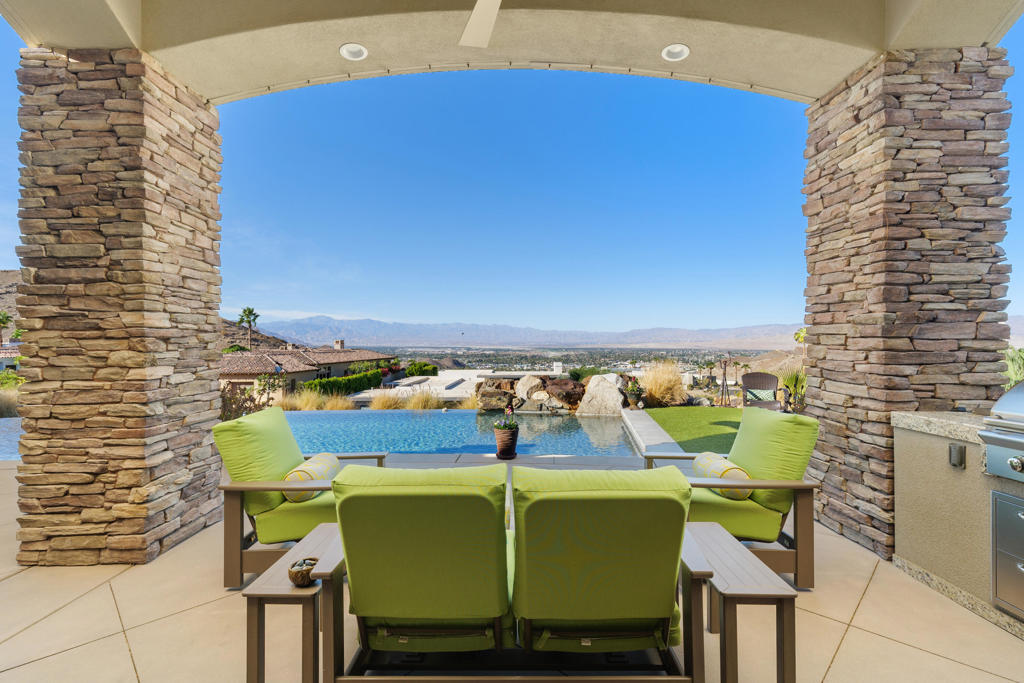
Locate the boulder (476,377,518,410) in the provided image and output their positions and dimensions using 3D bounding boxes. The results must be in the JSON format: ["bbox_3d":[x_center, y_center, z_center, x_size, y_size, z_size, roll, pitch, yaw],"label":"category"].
[{"bbox_3d":[-0.310,1.130,9.900,0.900,0.730,0.700,0,0,0],"label":"boulder"}]

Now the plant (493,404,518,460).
[{"bbox_3d":[-0.070,1.080,5.450,0.300,0.660,0.300,0,0,0],"label":"plant"}]

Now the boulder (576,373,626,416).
[{"bbox_3d":[1.850,1.070,9.400,1.000,0.880,0.750,0,0,0],"label":"boulder"}]

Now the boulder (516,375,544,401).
[{"bbox_3d":[0.410,1.010,10.000,0.610,0.570,0.500,0,0,0],"label":"boulder"}]

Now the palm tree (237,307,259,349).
[{"bbox_3d":[-40.700,-1.400,70.000,3.400,8.000,3.400,0,0,0],"label":"palm tree"}]

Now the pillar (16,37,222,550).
[{"bbox_3d":[-2.720,-0.230,3.220,0.850,3.260,0.700,0,0,0],"label":"pillar"}]

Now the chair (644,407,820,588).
[{"bbox_3d":[1.400,0.955,2.980,0.870,0.890,0.780,0,0,3],"label":"chair"}]

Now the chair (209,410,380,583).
[{"bbox_3d":[-1.360,0.955,2.980,0.870,0.890,0.780,0,0,-2],"label":"chair"}]

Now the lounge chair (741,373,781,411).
[{"bbox_3d":[4.050,0.960,7.400,0.660,0.880,0.680,0,0,22],"label":"lounge chair"}]

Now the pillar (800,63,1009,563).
[{"bbox_3d":[2.780,-0.240,3.260,0.850,3.260,0.700,0,0,0],"label":"pillar"}]

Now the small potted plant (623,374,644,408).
[{"bbox_3d":[2.530,1.040,9.400,0.430,0.730,0.430,0,0,0],"label":"small potted plant"}]

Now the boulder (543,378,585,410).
[{"bbox_3d":[1.130,1.140,9.800,0.870,0.690,0.680,0,0,0],"label":"boulder"}]

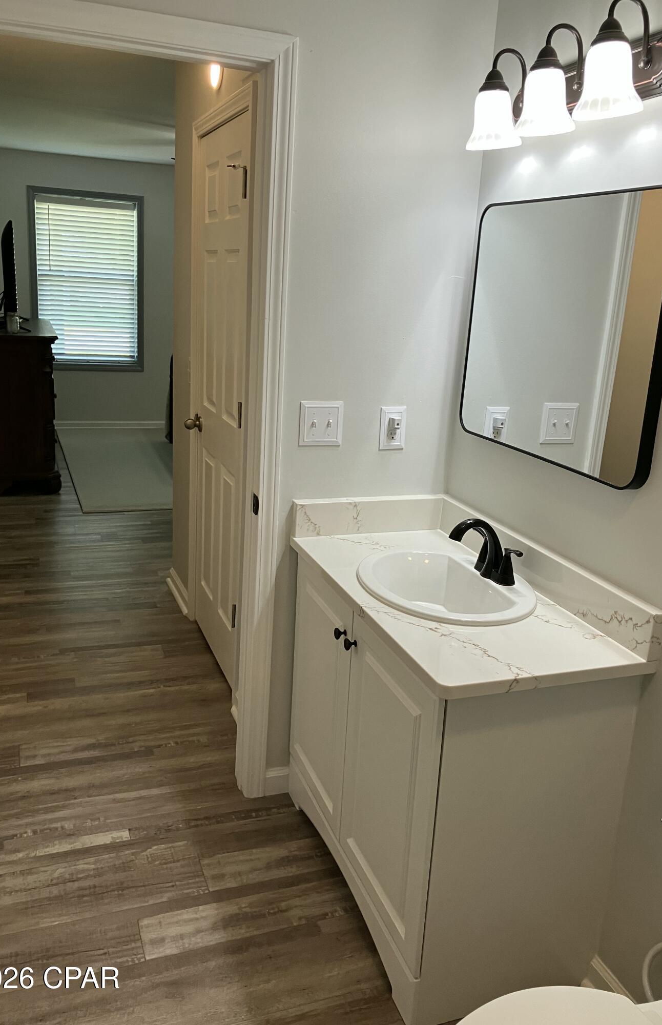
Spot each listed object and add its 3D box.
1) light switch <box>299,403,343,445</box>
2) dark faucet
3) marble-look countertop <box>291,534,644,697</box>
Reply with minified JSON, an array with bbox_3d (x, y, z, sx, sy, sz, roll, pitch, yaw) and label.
[{"bbox_3d":[-0.024,-0.245,2.305,0.123,0.125,0.016,-3,17,-20],"label":"light switch"},{"bbox_3d":[0.365,0.089,2.064,0.168,0.158,0.200,-3,17,-20],"label":"dark faucet"},{"bbox_3d":[0.279,0.202,2.047,0.503,0.029,0.933,-3,17,-20],"label":"marble-look countertop"}]

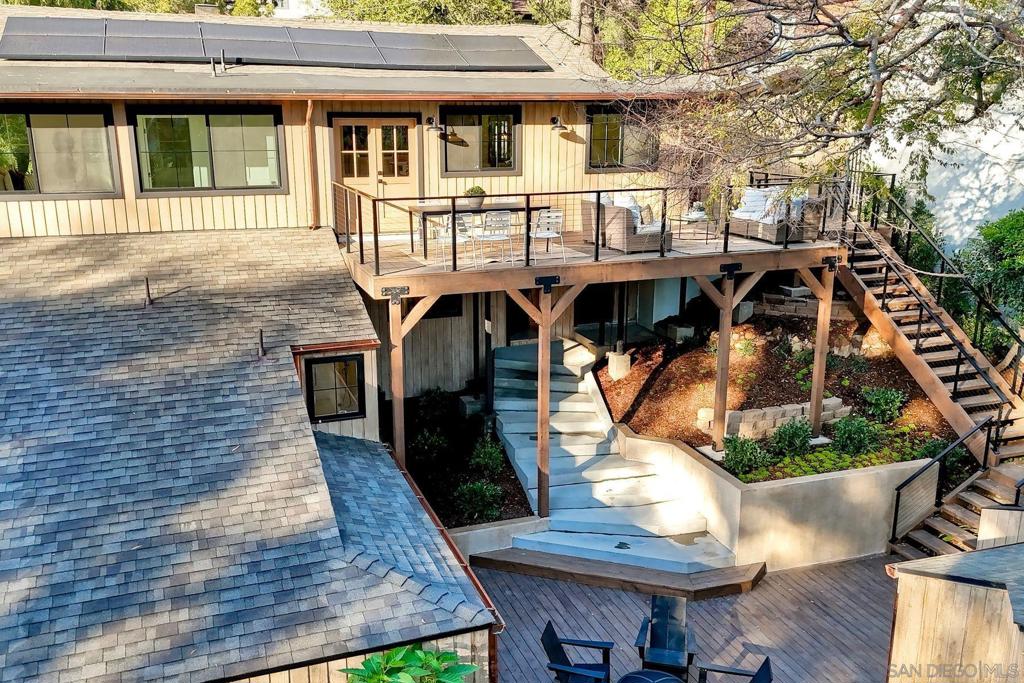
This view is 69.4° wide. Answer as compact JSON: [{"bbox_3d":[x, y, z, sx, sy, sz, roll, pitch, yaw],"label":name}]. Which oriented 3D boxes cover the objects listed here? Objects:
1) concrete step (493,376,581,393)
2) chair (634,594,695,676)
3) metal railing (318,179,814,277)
[{"bbox_3d":[0.558,0.858,15.371,1.720,0.200,0.420,2,16,9],"label":"concrete step"},{"bbox_3d":[2.016,3.879,9.677,0.760,0.890,0.760,3,16,12],"label":"chair"},{"bbox_3d":[1.368,-2.280,13.099,7.900,1.080,3.500,-5,16,-16],"label":"metal railing"}]

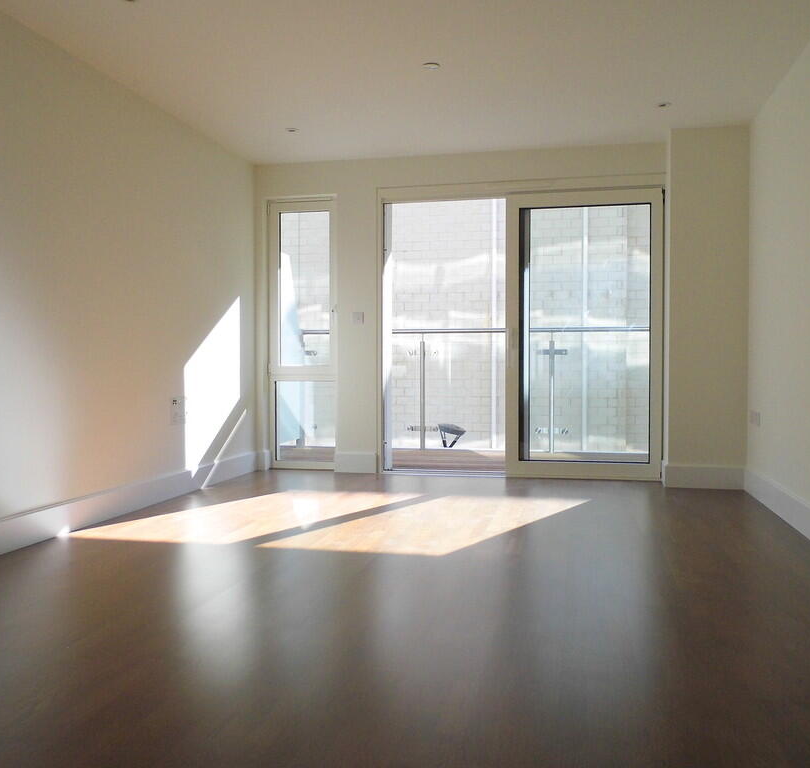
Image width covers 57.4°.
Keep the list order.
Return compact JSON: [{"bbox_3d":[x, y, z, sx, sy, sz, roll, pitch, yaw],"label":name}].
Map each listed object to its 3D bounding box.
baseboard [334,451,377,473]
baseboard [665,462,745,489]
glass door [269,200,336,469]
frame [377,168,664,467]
[{"bbox_3d":[-0.379,0.604,5.694,0.336,0.160,0.025,0,2,13],"label":"baseboard"},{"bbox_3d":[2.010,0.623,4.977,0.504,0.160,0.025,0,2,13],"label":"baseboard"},{"bbox_3d":[-0.810,-0.380,5.854,0.554,2.120,0.090,0,2,13],"label":"glass door"},{"bbox_3d":[0.807,-0.390,5.439,2.079,2.160,0.130,0,2,13],"label":"frame"}]

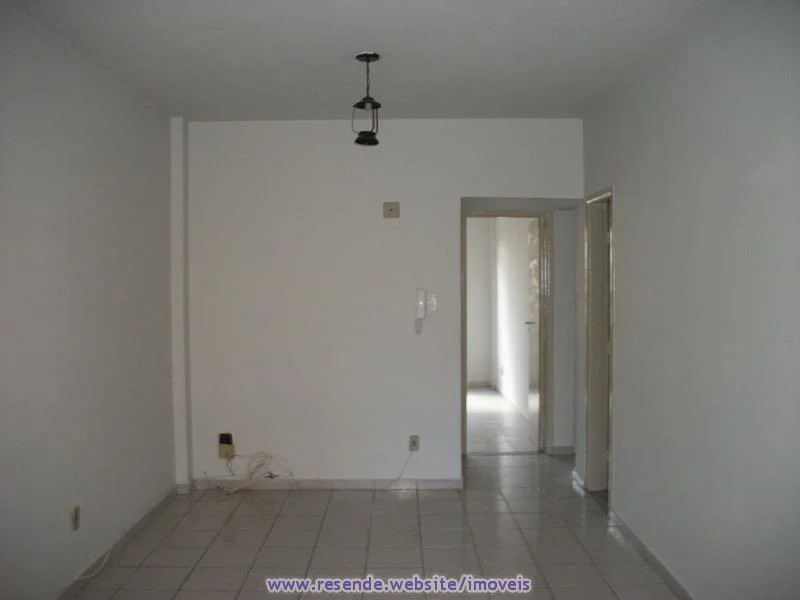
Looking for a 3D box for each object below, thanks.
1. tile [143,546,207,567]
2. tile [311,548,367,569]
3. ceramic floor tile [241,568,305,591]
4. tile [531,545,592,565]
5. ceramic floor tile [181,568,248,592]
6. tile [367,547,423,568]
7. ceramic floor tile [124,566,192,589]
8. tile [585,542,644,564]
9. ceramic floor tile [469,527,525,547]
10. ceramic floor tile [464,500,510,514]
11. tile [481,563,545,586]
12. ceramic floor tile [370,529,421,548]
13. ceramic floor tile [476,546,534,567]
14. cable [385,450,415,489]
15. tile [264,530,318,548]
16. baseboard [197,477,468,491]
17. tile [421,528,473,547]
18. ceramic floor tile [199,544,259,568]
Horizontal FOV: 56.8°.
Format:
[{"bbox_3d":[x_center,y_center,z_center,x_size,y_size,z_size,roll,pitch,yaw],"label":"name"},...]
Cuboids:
[{"bbox_3d":[-1.252,1.436,4.102,0.305,0.008,0.298,0,2,0],"label":"tile"},{"bbox_3d":[-0.336,1.438,4.125,0.302,0.010,0.298,0,1,0],"label":"tile"},{"bbox_3d":[-0.639,1.441,3.813,0.305,0.008,0.298,0,2,0],"label":"ceramic floor tile"},{"bbox_3d":[0.903,1.441,4.168,0.307,0.010,0.285,0,2,0],"label":"tile"},{"bbox_3d":[-0.963,1.463,3.877,0.307,0.010,0.285,0,2,0],"label":"ceramic floor tile"},{"bbox_3d":[-0.030,1.446,4.167,0.307,0.010,0.285,0,2,0],"label":"tile"},{"bbox_3d":[-1.238,1.431,3.760,0.300,0.010,0.300,-1,1,0],"label":"ceramic floor tile"},{"bbox_3d":[1.204,1.428,4.127,0.302,0.010,0.298,0,1,0],"label":"tile"},{"bbox_3d":[0.588,1.426,4.423,0.302,0.010,0.298,0,1,0],"label":"ceramic floor tile"},{"bbox_3d":[0.587,1.413,5.017,0.302,0.010,0.298,0,1,0],"label":"ceramic floor tile"},{"bbox_3d":[0.580,1.414,3.767,0.300,0.010,0.300,-1,1,0],"label":"tile"},{"bbox_3d":[-0.027,1.420,4.396,0.305,0.008,0.298,0,2,0],"label":"ceramic floor tile"},{"bbox_3d":[0.586,1.425,4.107,0.305,0.008,0.298,0,2,0],"label":"ceramic floor tile"},{"bbox_3d":[-0.006,1.257,5.446,0.212,0.288,0.030,0,1,0],"label":"cable"},{"bbox_3d":[-0.634,1.412,4.368,0.300,0.010,0.300,-1,1,0],"label":"tile"},{"bbox_3d":[-0.534,1.364,5.474,2.000,0.082,0.012,0,1,0],"label":"baseboard"},{"bbox_3d":[0.279,1.418,4.397,0.305,0.008,0.298,0,2,0],"label":"tile"},{"bbox_3d":[-0.963,1.452,4.166,0.307,0.010,0.285,0,2,0],"label":"ceramic floor tile"}]

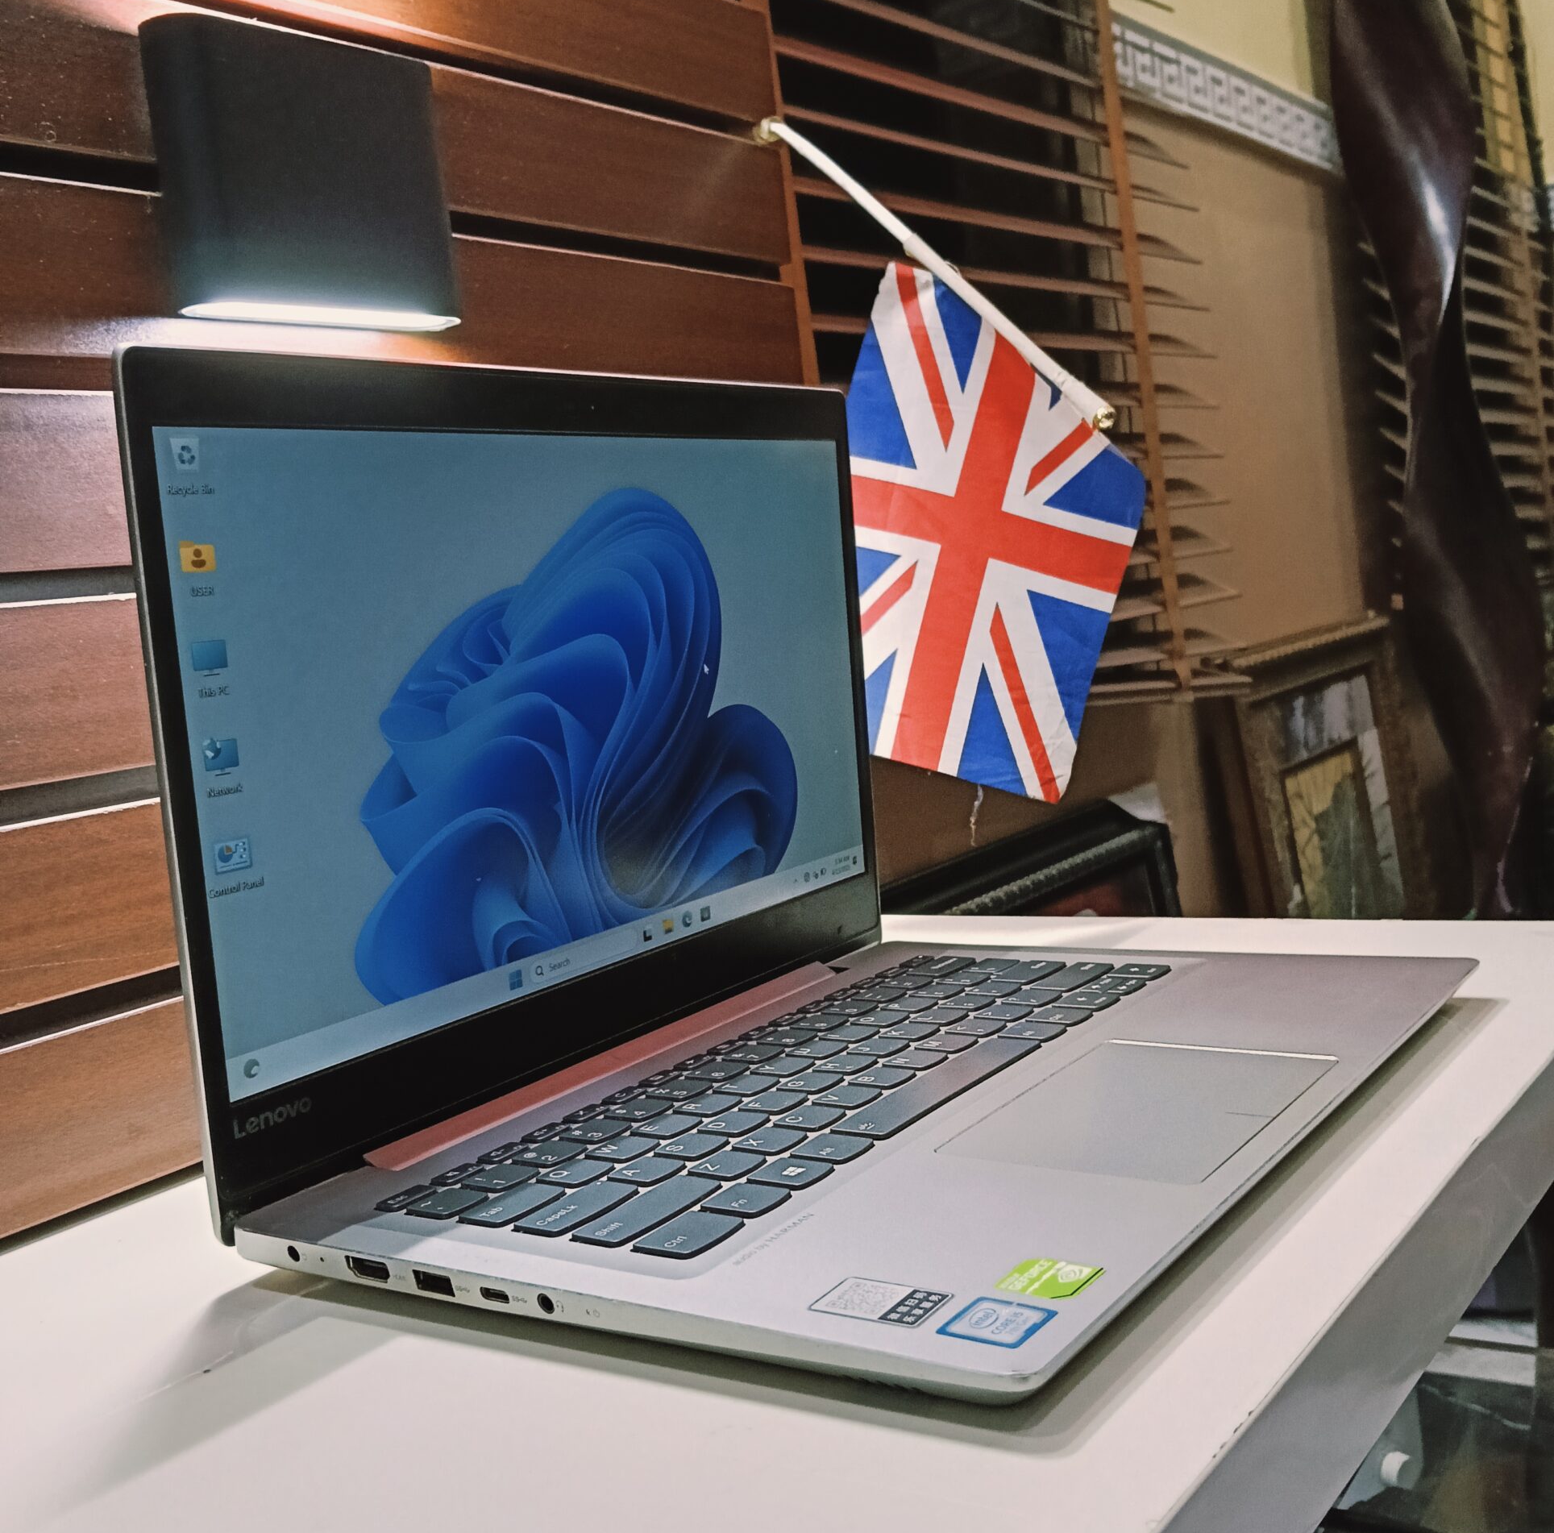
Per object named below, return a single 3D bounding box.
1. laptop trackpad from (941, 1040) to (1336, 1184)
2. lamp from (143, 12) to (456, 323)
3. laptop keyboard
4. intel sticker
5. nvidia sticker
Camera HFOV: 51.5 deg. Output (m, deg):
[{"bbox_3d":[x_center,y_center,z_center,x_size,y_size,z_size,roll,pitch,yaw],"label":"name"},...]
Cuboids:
[{"bbox_3d":[0.100,0.091,0.434,0.071,0.003,0.103,-4,6,37],"label":"laptop trackpad"},{"bbox_3d":[-0.158,-0.201,0.558,0.028,0.090,0.108,-3,6,39],"label":"lamp"},{"bbox_3d":[0.019,0.095,0.504,0.111,0.005,0.279,-4,6,37],"label":"laptop keyboard"},{"bbox_3d":[0.043,0.107,0.312,0.018,0.001,0.017,-4,6,37],"label":"intel sticker"},{"bbox_3d":[0.056,0.104,0.329,0.018,0.001,0.018,-4,6,37],"label":"nvidia sticker"}]

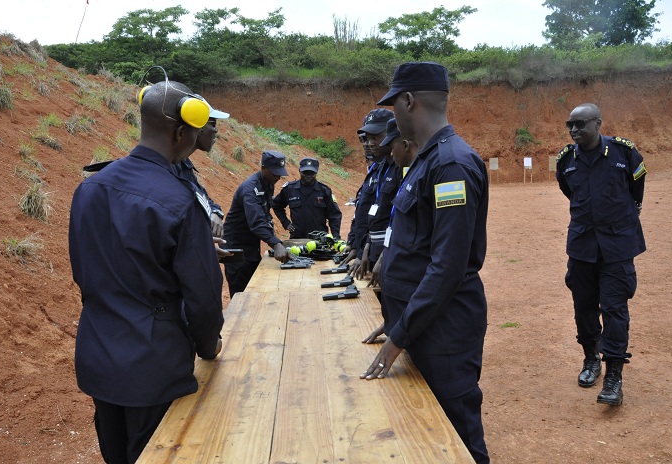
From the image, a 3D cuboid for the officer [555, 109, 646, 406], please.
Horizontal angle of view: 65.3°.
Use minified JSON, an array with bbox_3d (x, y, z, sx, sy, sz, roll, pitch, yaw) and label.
[{"bbox_3d":[1.612,0.121,3.193,0.530,1.770,0.400,5,9,39],"label":"officer"}]

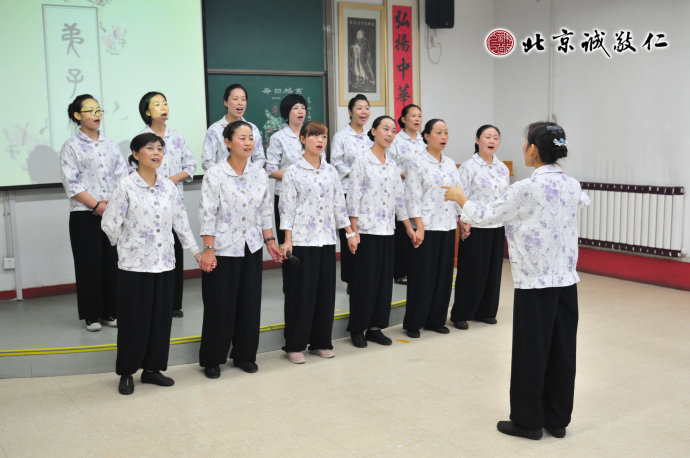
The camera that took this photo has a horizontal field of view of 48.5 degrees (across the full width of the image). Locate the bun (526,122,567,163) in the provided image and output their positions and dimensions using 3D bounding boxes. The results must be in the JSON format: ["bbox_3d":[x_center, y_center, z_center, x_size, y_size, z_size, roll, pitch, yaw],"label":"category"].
[{"bbox_3d":[0.993,-0.419,3.753,0.170,0.220,0.200,-8,10,-43],"label":"bun"}]

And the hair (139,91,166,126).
[{"bbox_3d":[-1.431,-0.897,5.699,0.220,0.260,0.180,4,9,38],"label":"hair"}]

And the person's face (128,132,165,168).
[{"bbox_3d":[-1.203,-0.475,4.650,0.195,0.220,0.165,5,9,40],"label":"person's face"}]

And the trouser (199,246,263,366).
[{"bbox_3d":[-0.746,0.475,4.985,0.400,0.840,0.260,-5,8,-29],"label":"trouser"}]

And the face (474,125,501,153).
[{"bbox_3d":[1.163,-0.728,6.225,0.165,0.225,0.170,-4,7,-20],"label":"face"}]

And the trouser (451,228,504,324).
[{"bbox_3d":[1.059,0.338,6.097,0.400,0.800,0.300,-4,8,-22],"label":"trouser"}]

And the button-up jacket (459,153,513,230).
[{"bbox_3d":[1.112,-0.305,6.062,0.430,0.610,0.270,-3,8,-15],"label":"button-up jacket"}]

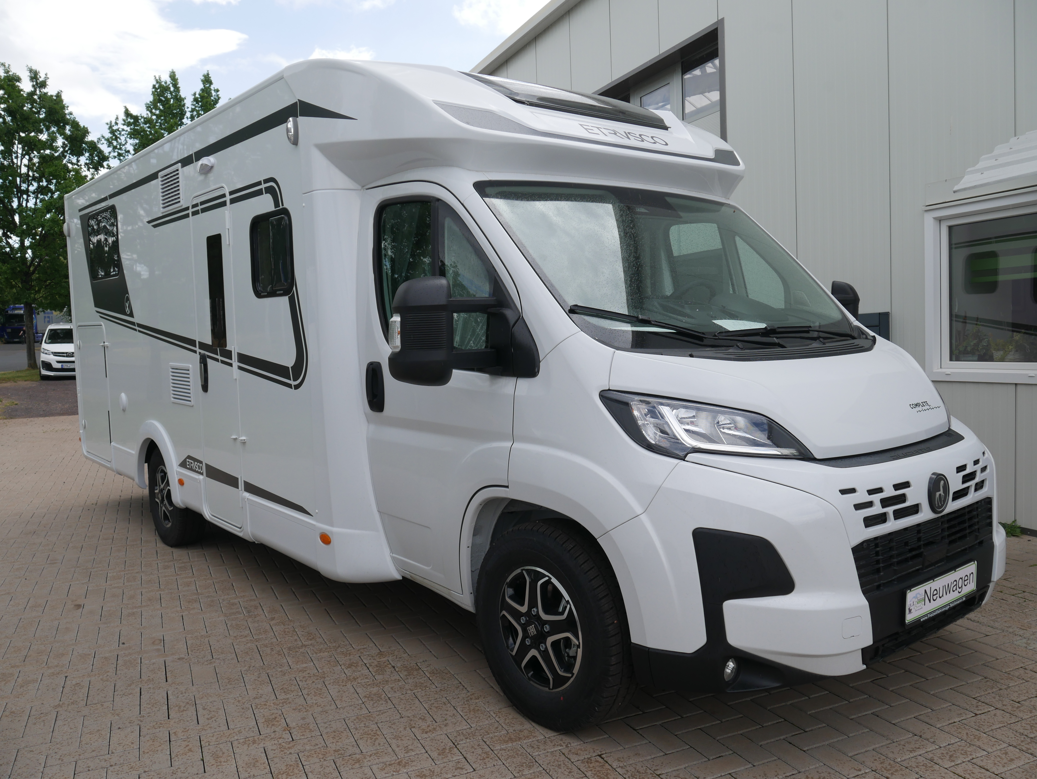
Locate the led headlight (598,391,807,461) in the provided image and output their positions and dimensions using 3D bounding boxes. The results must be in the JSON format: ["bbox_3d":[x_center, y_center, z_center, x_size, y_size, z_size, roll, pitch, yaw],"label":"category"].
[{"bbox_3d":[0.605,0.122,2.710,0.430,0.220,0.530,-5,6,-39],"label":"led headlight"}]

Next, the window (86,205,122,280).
[{"bbox_3d":[-3.315,-1.154,6.701,0.040,0.540,0.930,-5,6,-39],"label":"window"}]

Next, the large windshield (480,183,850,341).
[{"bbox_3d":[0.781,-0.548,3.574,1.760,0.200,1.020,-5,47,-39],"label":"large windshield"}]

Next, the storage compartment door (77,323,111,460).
[{"bbox_3d":[-3.665,0.005,7.274,0.040,1.150,0.920,-5,6,-39],"label":"storage compartment door"}]

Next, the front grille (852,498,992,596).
[{"bbox_3d":[1.418,0.530,2.905,1.020,0.180,0.080,-5,6,-39],"label":"front grille"}]

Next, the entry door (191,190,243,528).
[{"bbox_3d":[-1.762,-0.185,4.917,0.050,1.900,0.610,-5,6,-39],"label":"entry door"}]

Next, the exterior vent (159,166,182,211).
[{"bbox_3d":[-2.213,-1.271,5.334,0.030,0.255,0.415,-5,6,-39],"label":"exterior vent"}]

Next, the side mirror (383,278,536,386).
[{"bbox_3d":[-0.196,-0.192,2.874,0.470,0.375,0.270,-5,6,-39],"label":"side mirror"}]

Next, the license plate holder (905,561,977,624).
[{"bbox_3d":[1.454,0.692,2.878,0.530,0.130,0.025,-5,6,-39],"label":"license plate holder"}]

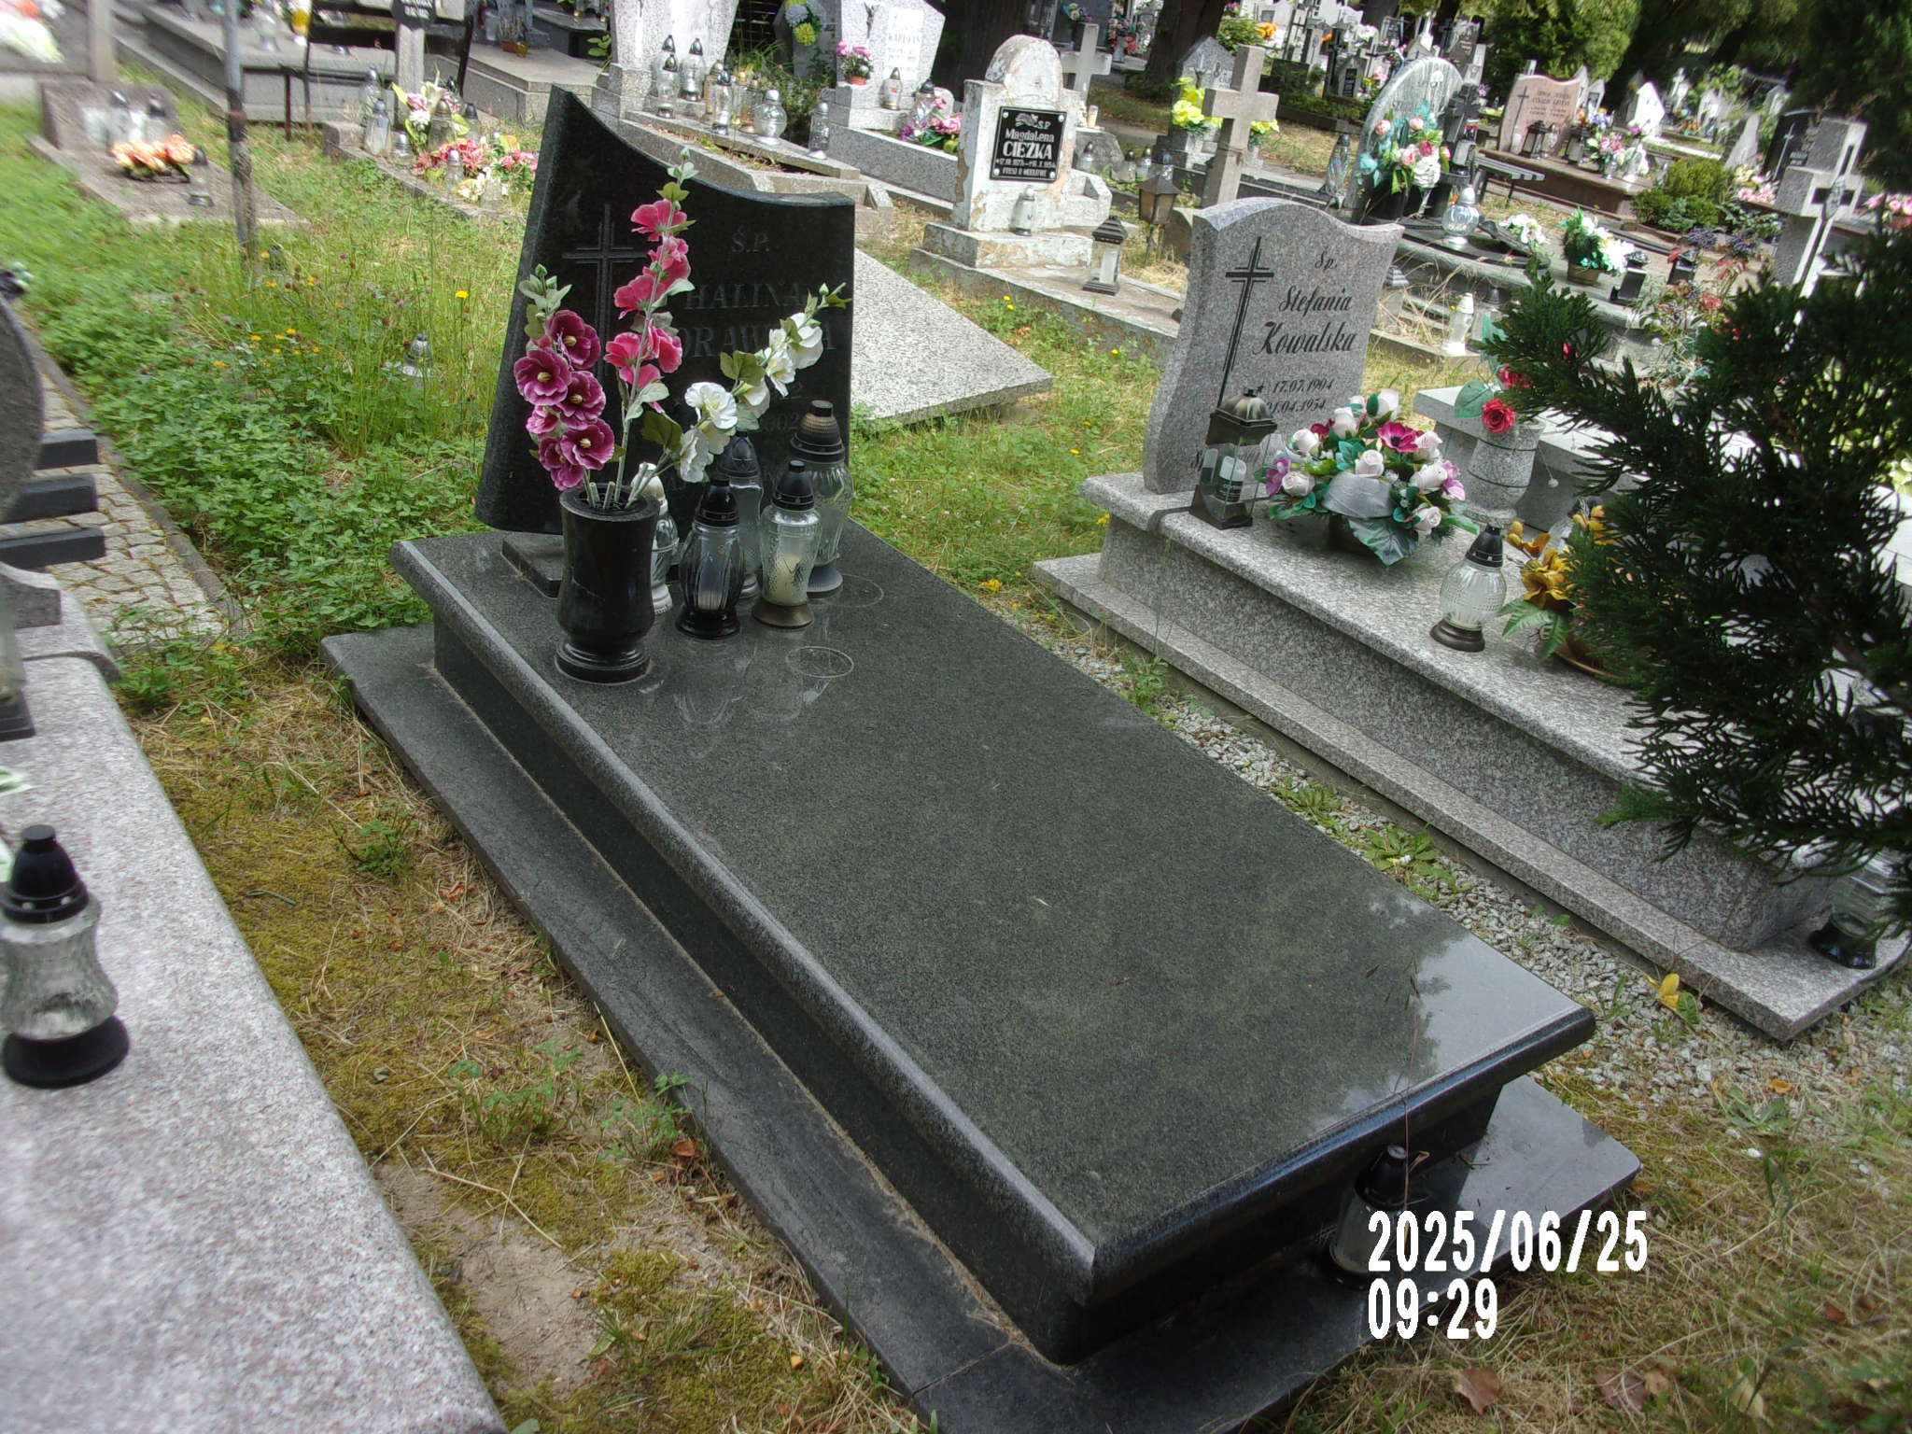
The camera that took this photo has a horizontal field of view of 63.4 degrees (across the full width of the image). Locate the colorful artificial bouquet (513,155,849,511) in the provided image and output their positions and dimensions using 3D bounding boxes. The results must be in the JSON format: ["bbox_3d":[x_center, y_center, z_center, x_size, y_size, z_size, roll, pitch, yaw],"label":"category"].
[{"bbox_3d":[-0.405,-0.542,2.232,0.480,0.490,0.240,-3,26,-24],"label":"colorful artificial bouquet"}]

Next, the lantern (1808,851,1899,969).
[{"bbox_3d":[1.495,0.264,2.509,0.115,0.270,0.115,-12,33,-37],"label":"lantern"}]

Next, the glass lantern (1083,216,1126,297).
[{"bbox_3d":[0.618,-1.880,6.267,0.140,0.279,0.140,13,27,6],"label":"glass lantern"}]

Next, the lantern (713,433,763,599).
[{"bbox_3d":[-0.373,-0.348,2.606,0.105,0.278,0.105,-12,34,-36],"label":"lantern"}]

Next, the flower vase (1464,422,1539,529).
[{"bbox_3d":[1.240,-0.569,3.507,0.150,0.240,0.150,-12,33,-37],"label":"flower vase"}]

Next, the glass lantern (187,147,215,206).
[{"bbox_3d":[-2.754,-1.968,5.636,0.090,0.190,0.090,-11,30,-37],"label":"glass lantern"}]

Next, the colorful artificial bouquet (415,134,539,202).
[{"bbox_3d":[-1.990,-2.383,6.678,0.550,0.210,0.450,-3,26,-24],"label":"colorful artificial bouquet"}]

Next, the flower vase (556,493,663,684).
[{"bbox_3d":[-0.510,-0.194,2.273,0.148,0.262,0.148,-12,34,-36],"label":"flower vase"}]

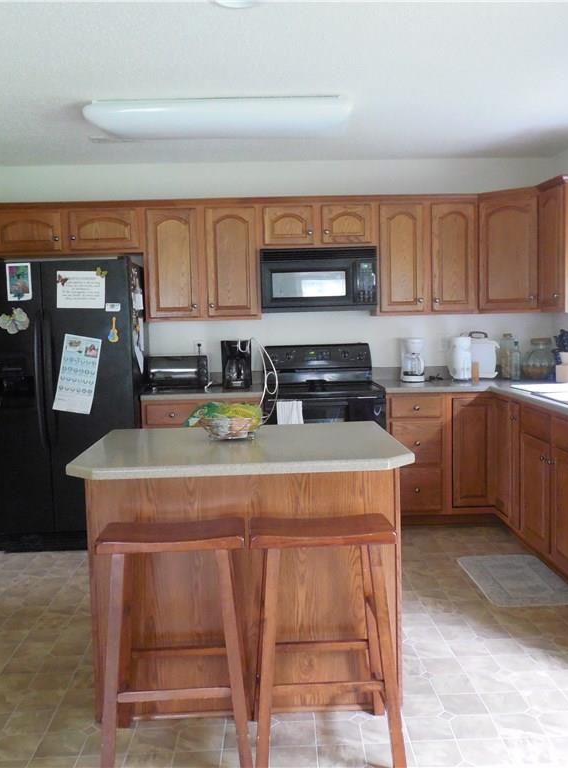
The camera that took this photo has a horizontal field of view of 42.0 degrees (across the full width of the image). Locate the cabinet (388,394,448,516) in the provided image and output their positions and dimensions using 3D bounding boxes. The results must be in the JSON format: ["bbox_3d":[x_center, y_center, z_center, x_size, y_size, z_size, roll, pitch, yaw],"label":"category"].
[{"bbox_3d":[0.832,0.436,4.937,0.377,0.815,0.615,-2,5,-2],"label":"cabinet"}]

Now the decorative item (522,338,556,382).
[{"bbox_3d":[1.758,-0.169,5.087,0.237,0.298,0.237,-1,5,-1],"label":"decorative item"}]

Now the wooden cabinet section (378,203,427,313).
[{"bbox_3d":[0.767,-0.830,4.980,0.320,0.730,0.320,-1,5,-2],"label":"wooden cabinet section"}]

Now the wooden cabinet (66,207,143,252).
[{"bbox_3d":[-1.166,-1.013,4.913,0.505,0.310,0.325,-2,5,-2],"label":"wooden cabinet"}]

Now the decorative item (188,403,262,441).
[{"bbox_3d":[-0.228,0.144,2.897,0.280,0.124,0.240,-1,5,-1],"label":"decorative item"}]

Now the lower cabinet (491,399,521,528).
[{"bbox_3d":[1.649,0.460,4.504,0.628,0.770,0.490,-1,5,-1],"label":"lower cabinet"}]

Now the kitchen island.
[{"bbox_3d":[-0.153,0.677,2.971,1.210,0.898,0.865,-2,5,-2],"label":"kitchen island"}]

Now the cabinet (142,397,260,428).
[{"bbox_3d":[-0.505,0.489,4.883,0.740,0.845,0.615,-2,5,-2],"label":"cabinet"}]

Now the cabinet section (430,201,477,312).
[{"bbox_3d":[1.112,-0.838,4.991,0.330,0.730,0.320,-1,5,-2],"label":"cabinet section"}]

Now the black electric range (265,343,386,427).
[{"bbox_3d":[0.253,0.352,4.907,0.762,1.185,0.660,-2,5,-2],"label":"black electric range"}]

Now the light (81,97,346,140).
[{"bbox_3d":[-0.330,-1.381,3.854,1.310,0.110,0.420,-1,5,-1],"label":"light"}]

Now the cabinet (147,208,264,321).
[{"bbox_3d":[-0.544,-0.815,5.039,0.774,0.764,0.325,-1,5,-1],"label":"cabinet"}]

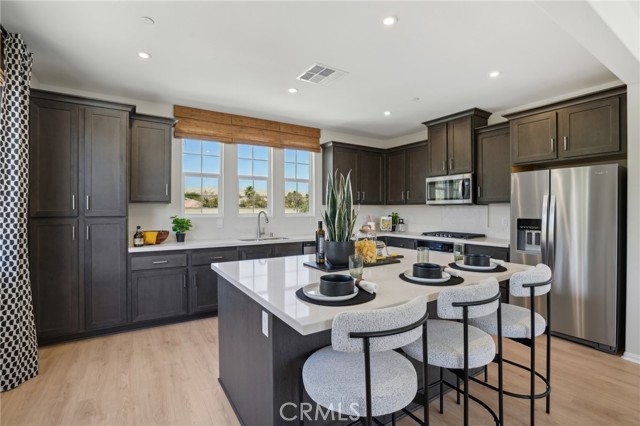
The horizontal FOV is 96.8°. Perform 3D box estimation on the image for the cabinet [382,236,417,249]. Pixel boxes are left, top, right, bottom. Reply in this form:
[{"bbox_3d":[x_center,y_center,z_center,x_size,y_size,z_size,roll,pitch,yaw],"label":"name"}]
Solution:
[{"bbox_3d":[1.645,0.852,5.087,0.600,0.880,0.660,0,0,-33],"label":"cabinet"}]

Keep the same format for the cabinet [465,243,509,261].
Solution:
[{"bbox_3d":[2.417,0.862,3.907,0.600,0.880,0.580,0,0,-33],"label":"cabinet"}]

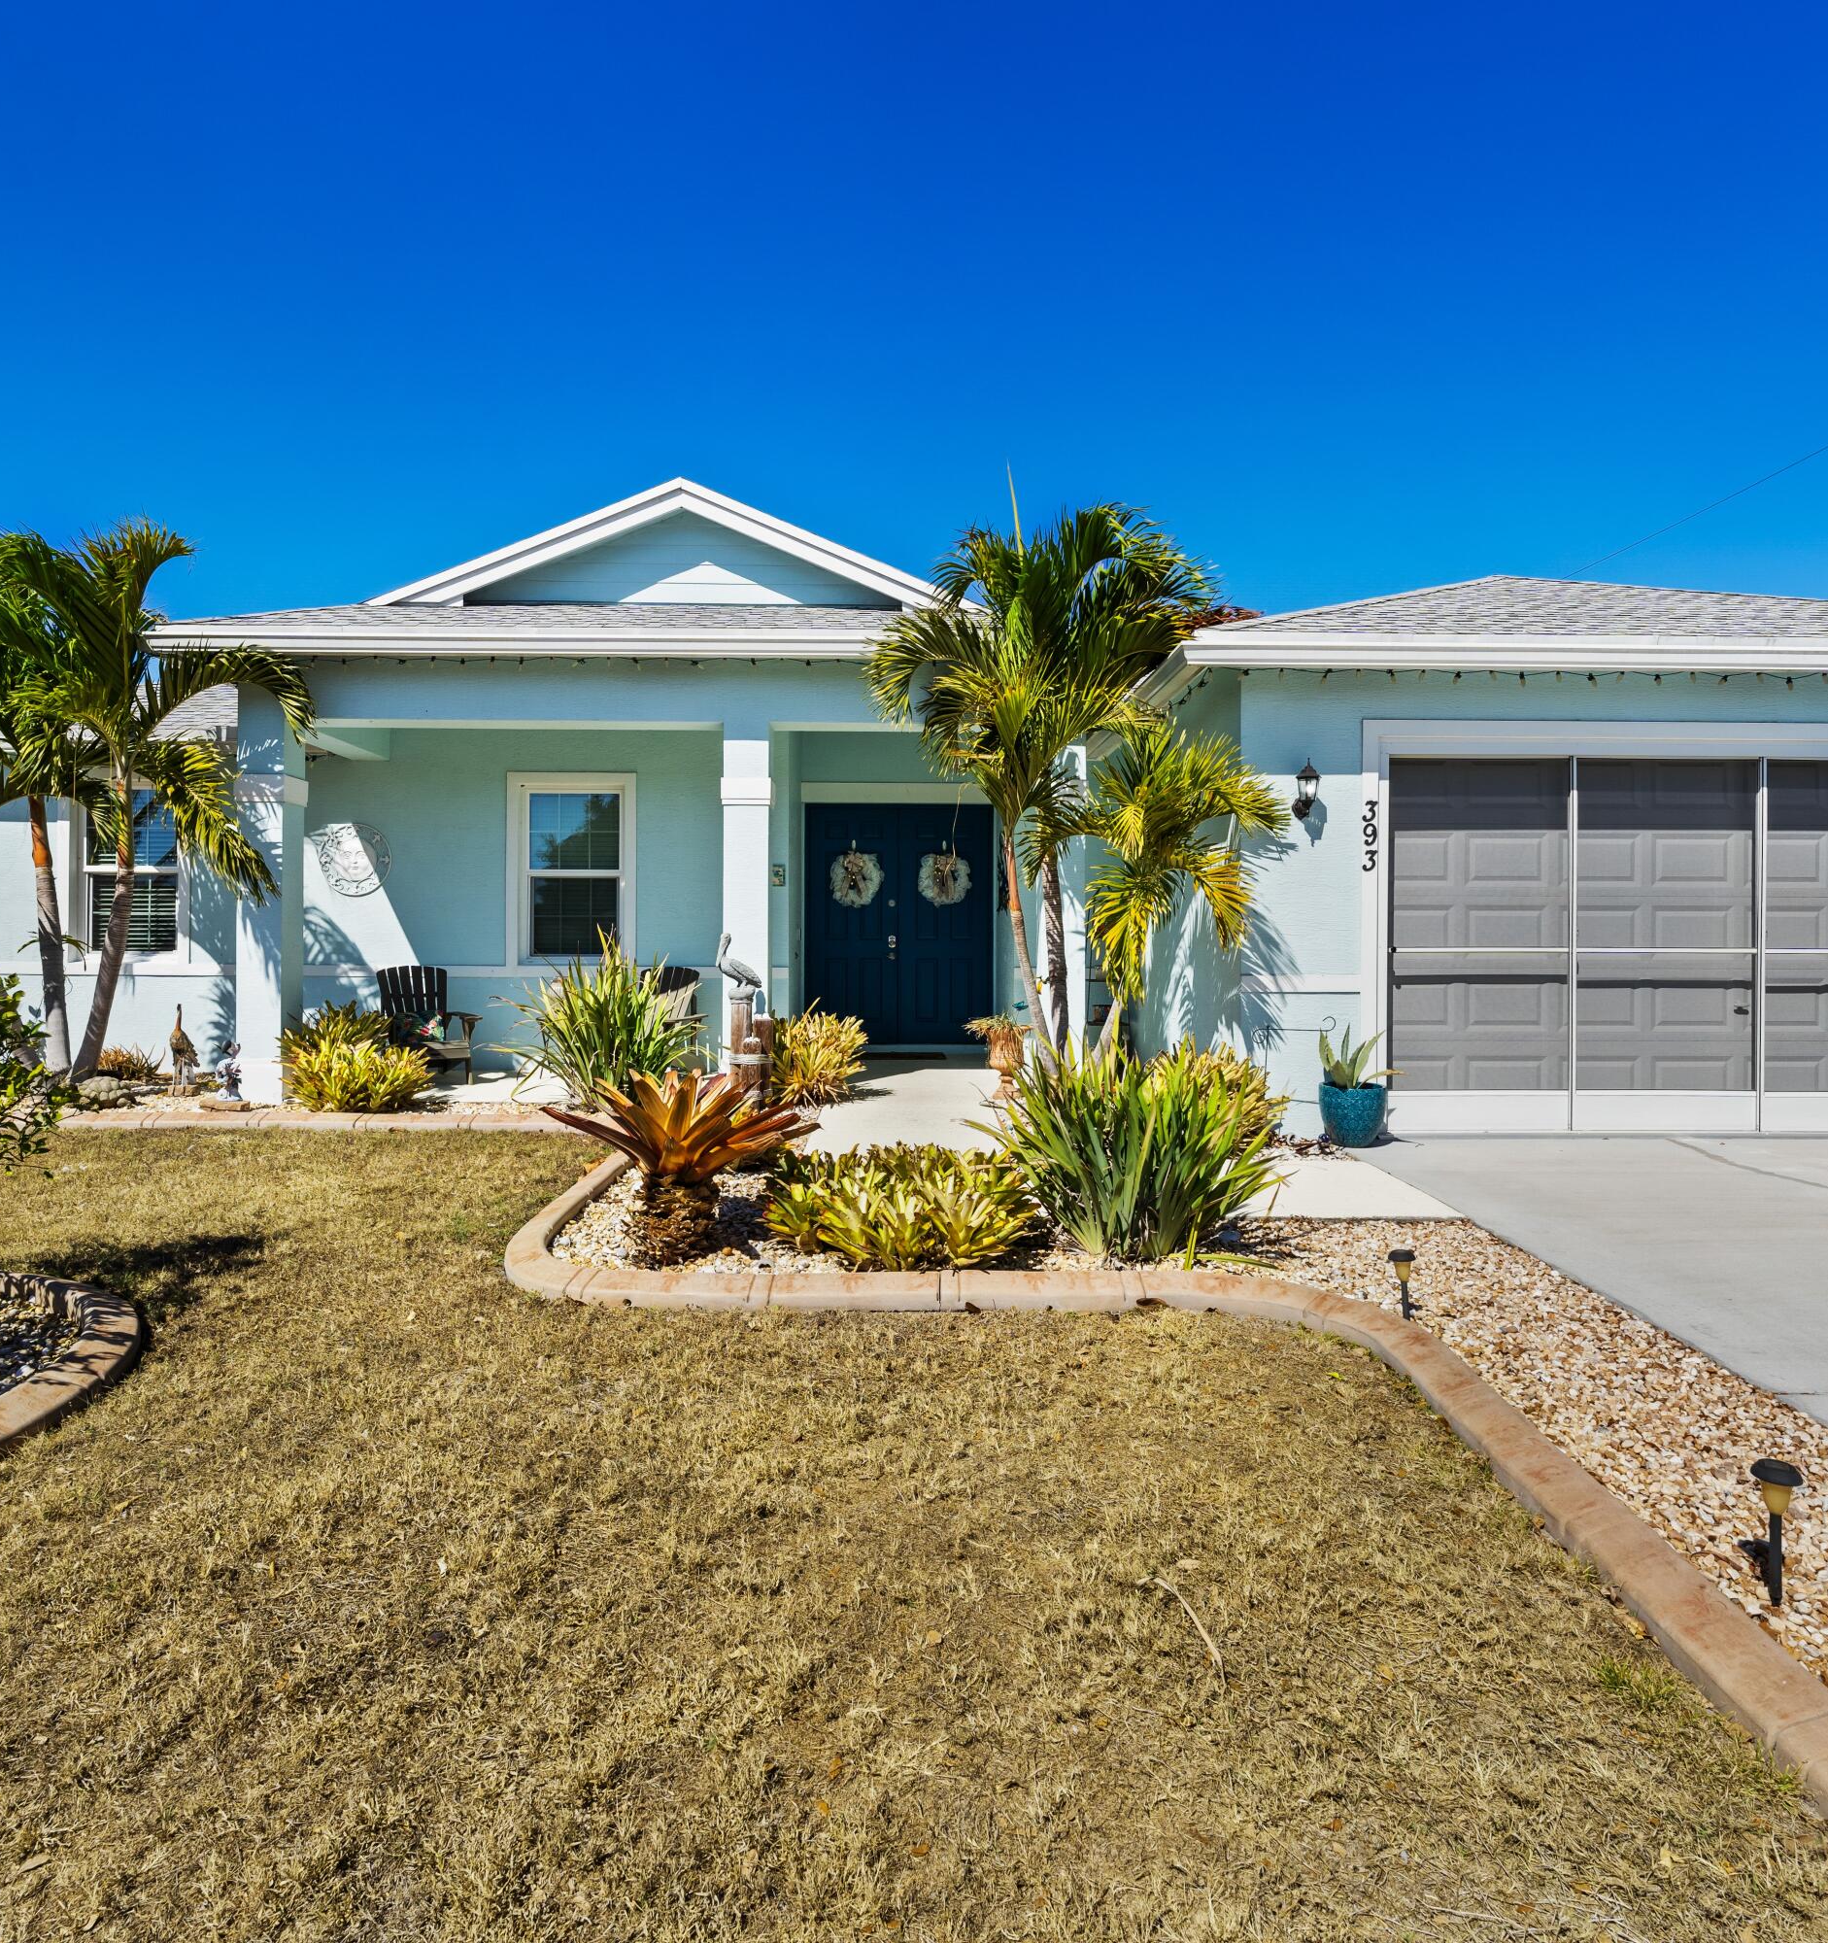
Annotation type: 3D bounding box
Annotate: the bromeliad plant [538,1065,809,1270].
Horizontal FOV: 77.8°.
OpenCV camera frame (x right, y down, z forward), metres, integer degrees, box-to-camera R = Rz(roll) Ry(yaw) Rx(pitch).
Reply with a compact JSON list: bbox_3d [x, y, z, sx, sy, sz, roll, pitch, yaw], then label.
[{"bbox_3d":[-0.960,0.790,4.660,1.090,0.760,1.020,0,0,0],"label":"bromeliad plant"}]

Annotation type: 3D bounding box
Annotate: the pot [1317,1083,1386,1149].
[{"bbox_3d":[2.640,0.865,6.830,0.400,0.360,0.400,0,0,0],"label":"pot"}]

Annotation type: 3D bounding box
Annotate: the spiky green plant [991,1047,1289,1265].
[{"bbox_3d":[0.985,0.800,5.080,1.300,0.930,1.080,0,0,0],"label":"spiky green plant"}]

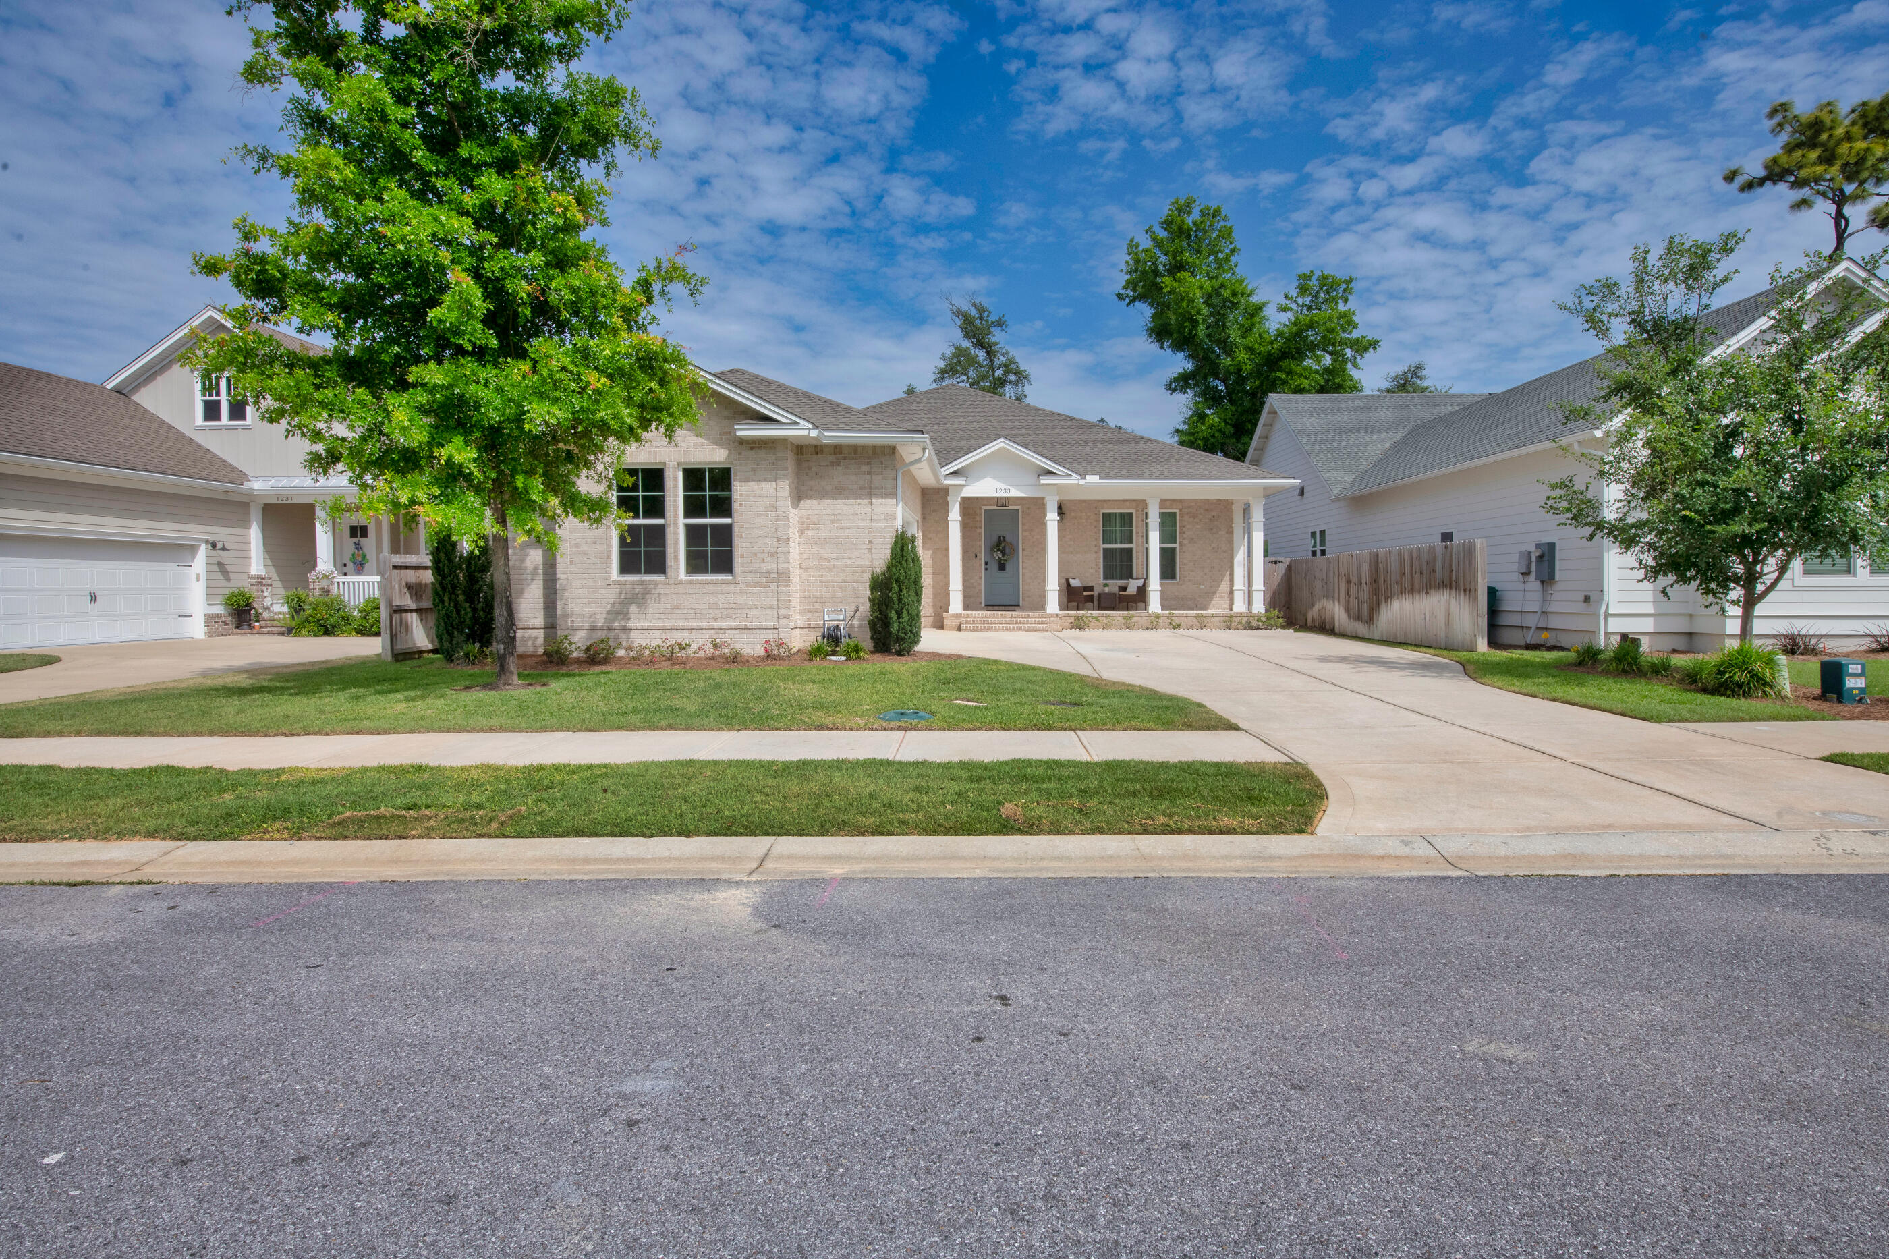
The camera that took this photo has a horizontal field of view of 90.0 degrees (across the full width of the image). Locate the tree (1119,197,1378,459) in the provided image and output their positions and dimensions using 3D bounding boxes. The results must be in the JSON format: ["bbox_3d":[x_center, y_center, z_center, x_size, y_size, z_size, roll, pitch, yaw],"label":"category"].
[{"bbox_3d":[13.800,-10.200,43.000,11.800,18.700,10.800,0,2,3],"label":"tree"}]

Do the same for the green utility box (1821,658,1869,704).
[{"bbox_3d":[10.080,0.580,10.580,0.280,0.490,0.310,0,2,3],"label":"green utility box"}]

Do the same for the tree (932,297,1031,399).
[{"bbox_3d":[2.400,-11.300,60.000,7.800,19.300,7.500,0,2,3],"label":"tree"}]

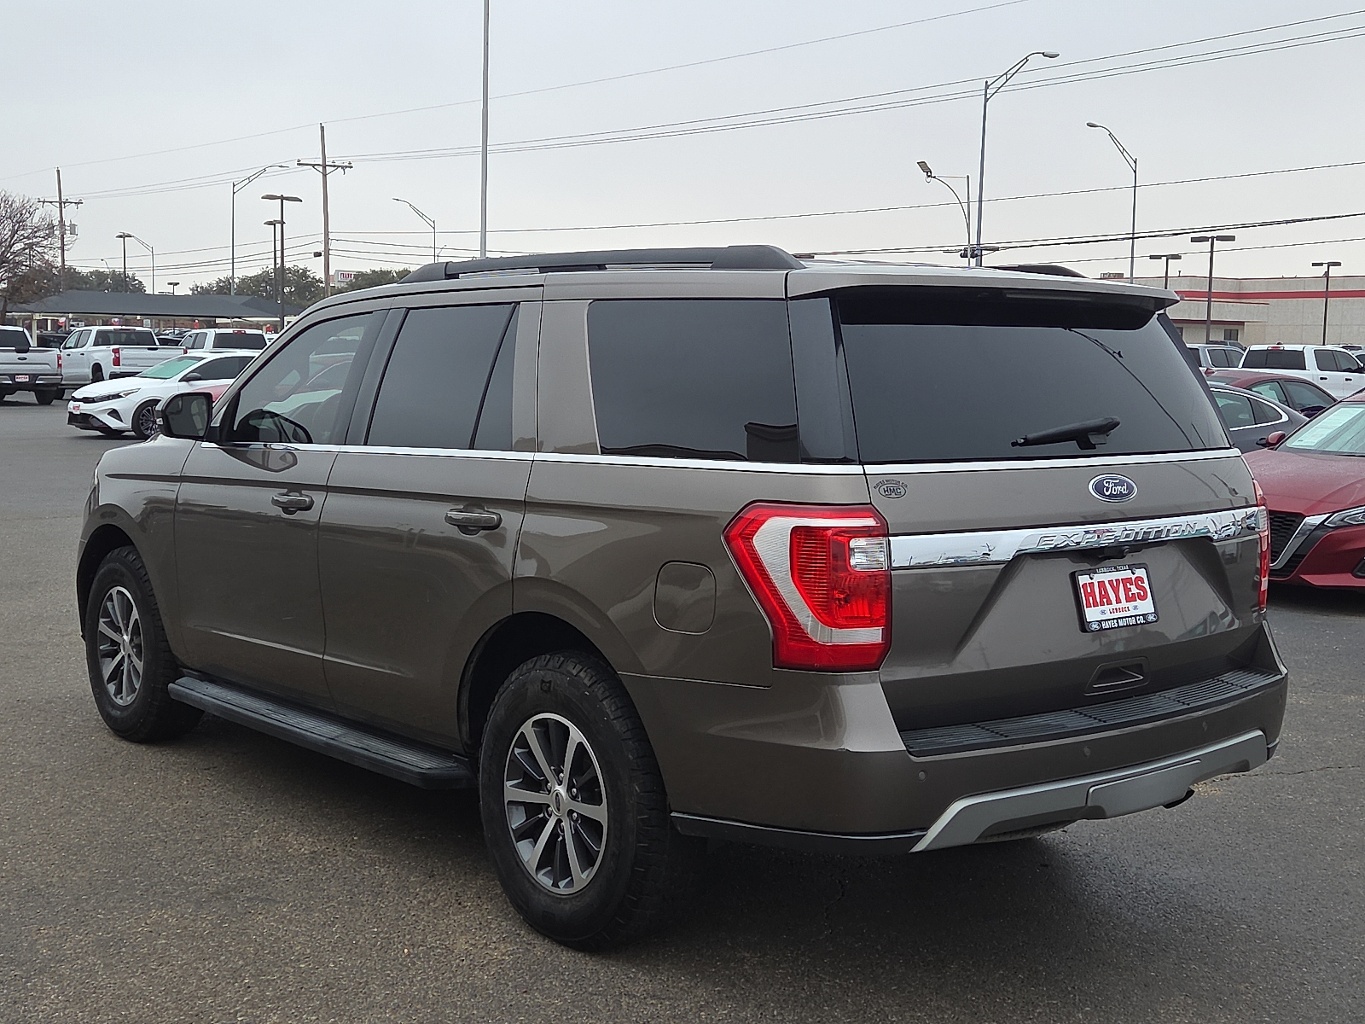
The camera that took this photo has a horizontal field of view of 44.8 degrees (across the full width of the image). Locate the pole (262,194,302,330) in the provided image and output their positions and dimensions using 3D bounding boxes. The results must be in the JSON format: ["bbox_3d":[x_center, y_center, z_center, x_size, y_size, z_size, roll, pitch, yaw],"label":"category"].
[{"bbox_3d":[-14.072,-7.544,58.324,1.450,7.163,0.400,1,5,0],"label":"pole"}]

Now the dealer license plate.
[{"bbox_3d":[1.130,0.219,4.295,0.311,0.165,0.025,-4,0,-40],"label":"dealer license plate"}]

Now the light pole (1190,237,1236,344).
[{"bbox_3d":[19.804,-7.155,62.301,1.680,6.400,0.400,3,6,18],"label":"light pole"}]

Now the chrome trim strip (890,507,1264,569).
[{"bbox_3d":[1.081,0.066,4.219,1.525,0.080,0.090,-3,6,-40],"label":"chrome trim strip"}]

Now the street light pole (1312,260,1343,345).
[{"bbox_3d":[30.331,-8.430,78.307,1.420,6.775,0.350,1,5,0],"label":"street light pole"}]

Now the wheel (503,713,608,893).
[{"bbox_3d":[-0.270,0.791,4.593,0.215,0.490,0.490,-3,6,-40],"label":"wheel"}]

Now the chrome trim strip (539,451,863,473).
[{"bbox_3d":[-0.002,-0.129,4.152,0.090,0.036,1.140,-4,5,-43],"label":"chrome trim strip"}]

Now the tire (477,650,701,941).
[{"bbox_3d":[-0.263,0.807,4.669,0.280,0.825,0.825,-4,7,-40],"label":"tire"}]

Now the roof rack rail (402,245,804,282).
[{"bbox_3d":[-0.334,-0.732,5.001,0.065,0.080,1.960,-4,7,-40],"label":"roof rack rail"}]

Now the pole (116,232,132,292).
[{"bbox_3d":[-36.857,-13.870,109.582,1.200,8.700,0.450,2,6,11],"label":"pole"}]

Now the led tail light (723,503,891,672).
[{"bbox_3d":[0.290,0.174,3.875,0.210,0.405,0.390,-3,6,-40],"label":"led tail light"}]

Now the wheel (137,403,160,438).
[{"bbox_3d":[-8.483,-1.451,26.553,0.480,0.480,0.200,-3,7,-40],"label":"wheel"}]

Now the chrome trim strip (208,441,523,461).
[{"bbox_3d":[-1.111,-0.202,5.425,0.025,0.030,2.232,-3,5,-39],"label":"chrome trim strip"}]

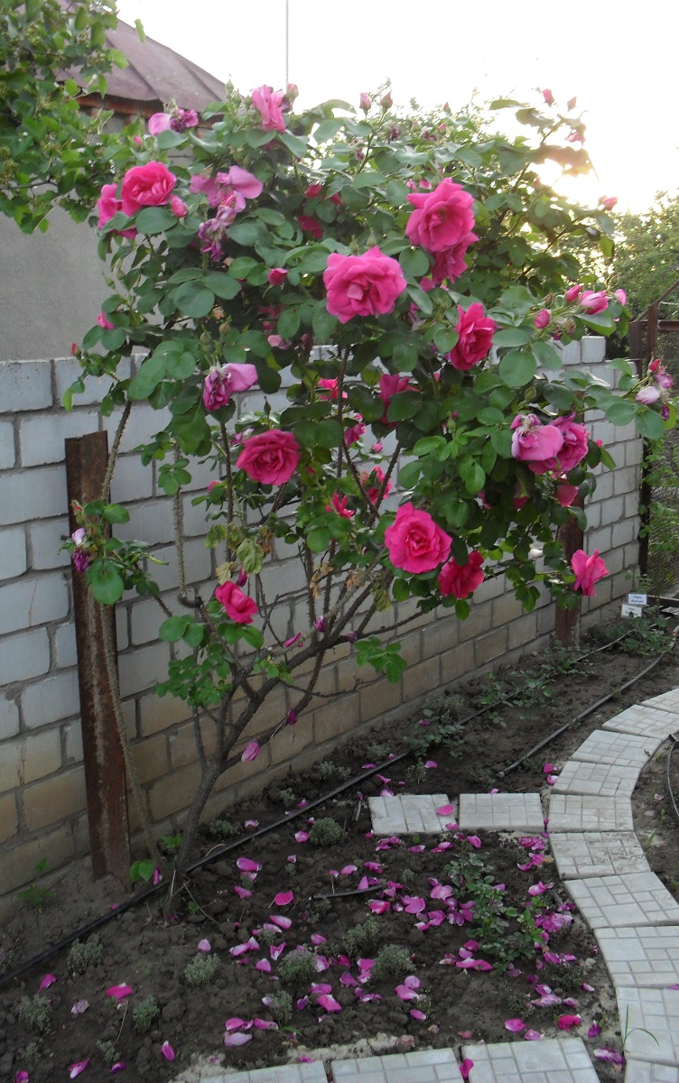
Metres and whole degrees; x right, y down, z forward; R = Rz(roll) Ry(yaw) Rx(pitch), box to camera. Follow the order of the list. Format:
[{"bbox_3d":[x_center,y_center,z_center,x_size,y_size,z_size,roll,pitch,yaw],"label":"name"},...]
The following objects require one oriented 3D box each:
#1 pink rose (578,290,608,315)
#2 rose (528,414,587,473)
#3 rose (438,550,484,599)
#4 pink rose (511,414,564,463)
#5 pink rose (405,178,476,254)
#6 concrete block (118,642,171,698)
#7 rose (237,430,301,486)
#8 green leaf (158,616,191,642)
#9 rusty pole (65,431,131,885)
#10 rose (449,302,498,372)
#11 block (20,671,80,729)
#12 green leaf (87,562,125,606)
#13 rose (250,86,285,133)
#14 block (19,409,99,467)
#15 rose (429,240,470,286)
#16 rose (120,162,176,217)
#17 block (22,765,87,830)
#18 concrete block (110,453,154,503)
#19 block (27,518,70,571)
[{"bbox_3d":[0.499,-0.470,2.150,0.058,0.048,0.052,1,12,13],"label":"pink rose"},{"bbox_3d":[0.498,-0.222,2.500,0.136,0.136,0.090,-4,11,-12],"label":"rose"},{"bbox_3d":[0.277,0.075,2.500,0.109,0.109,0.085,-2,11,-5],"label":"rose"},{"bbox_3d":[0.384,-0.200,2.120,0.098,0.090,0.085,1,12,10],"label":"pink rose"},{"bbox_3d":[0.207,-0.670,2.250,0.138,0.148,0.085,0,11,9],"label":"pink rose"},{"bbox_3d":[-0.647,0.379,3.293,0.120,0.125,0.254,8,14,38],"label":"concrete block"},{"bbox_3d":[-0.159,-0.187,2.450,0.135,0.120,0.080,-2,11,-3],"label":"rose"},{"bbox_3d":[-0.406,0.215,2.700,0.080,0.062,0.030,-5,12,-20],"label":"green leaf"},{"bbox_3d":[-0.657,0.345,3.021,0.078,1.270,0.078,8,15,38],"label":"rusty pole"},{"bbox_3d":[0.274,-0.420,2.250,0.105,0.132,0.075,-8,13,-31],"label":"rose"},{"bbox_3d":[-0.817,0.424,3.083,0.120,0.125,0.254,8,14,38],"label":"block"},{"bbox_3d":[-0.554,0.098,2.600,0.077,0.099,0.030,-5,12,-20],"label":"green leaf"},{"bbox_3d":[-0.164,-0.988,2.500,0.080,0.105,0.080,-3,11,-6],"label":"rose"},{"bbox_3d":[-0.796,-0.289,2.988,0.120,0.125,0.254,8,14,38],"label":"block"},{"bbox_3d":[0.249,-0.633,2.450,0.105,0.117,0.085,-4,11,-12],"label":"rose"},{"bbox_3d":[-0.403,-0.740,2.300,0.115,0.108,0.095,-3,12,-9],"label":"rose"},{"bbox_3d":[-0.815,0.709,3.088,0.090,0.121,0.252,8,15,38],"label":"block"},{"bbox_3d":[-0.661,-0.178,3.123,0.090,0.121,0.252,8,15,38],"label":"concrete block"},{"bbox_3d":[-0.795,-0.020,3.077,0.110,0.118,0.250,7,14,38],"label":"block"}]

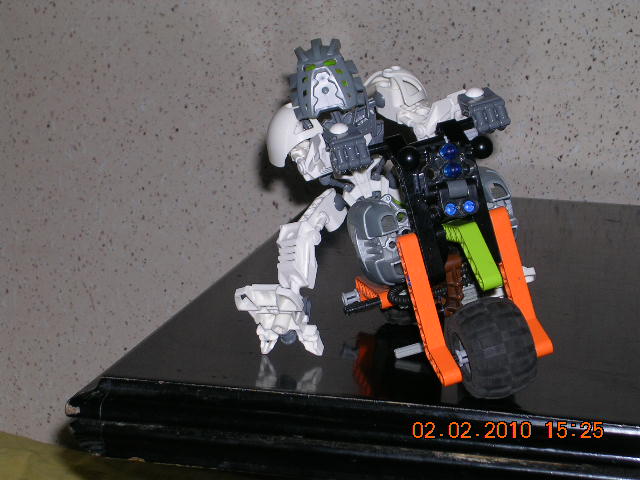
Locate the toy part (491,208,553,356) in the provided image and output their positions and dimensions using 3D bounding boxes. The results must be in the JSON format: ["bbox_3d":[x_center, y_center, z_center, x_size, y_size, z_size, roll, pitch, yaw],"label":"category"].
[{"bbox_3d":[0.084,0.020,0.745,0.008,0.067,0.018,-15,-15,-9],"label":"toy part"}]

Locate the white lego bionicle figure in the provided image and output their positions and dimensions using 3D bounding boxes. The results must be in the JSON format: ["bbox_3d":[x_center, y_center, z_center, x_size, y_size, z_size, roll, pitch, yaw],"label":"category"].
[{"bbox_3d":[0.022,-0.017,0.786,0.114,0.142,0.092,-1,14,-7],"label":"white lego bionicle figure"}]

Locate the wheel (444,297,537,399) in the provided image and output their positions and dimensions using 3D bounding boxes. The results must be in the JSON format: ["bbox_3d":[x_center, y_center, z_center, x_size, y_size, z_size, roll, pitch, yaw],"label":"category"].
[{"bbox_3d":[0.071,0.046,0.737,0.028,0.043,0.043,-15,16,-9],"label":"wheel"}]

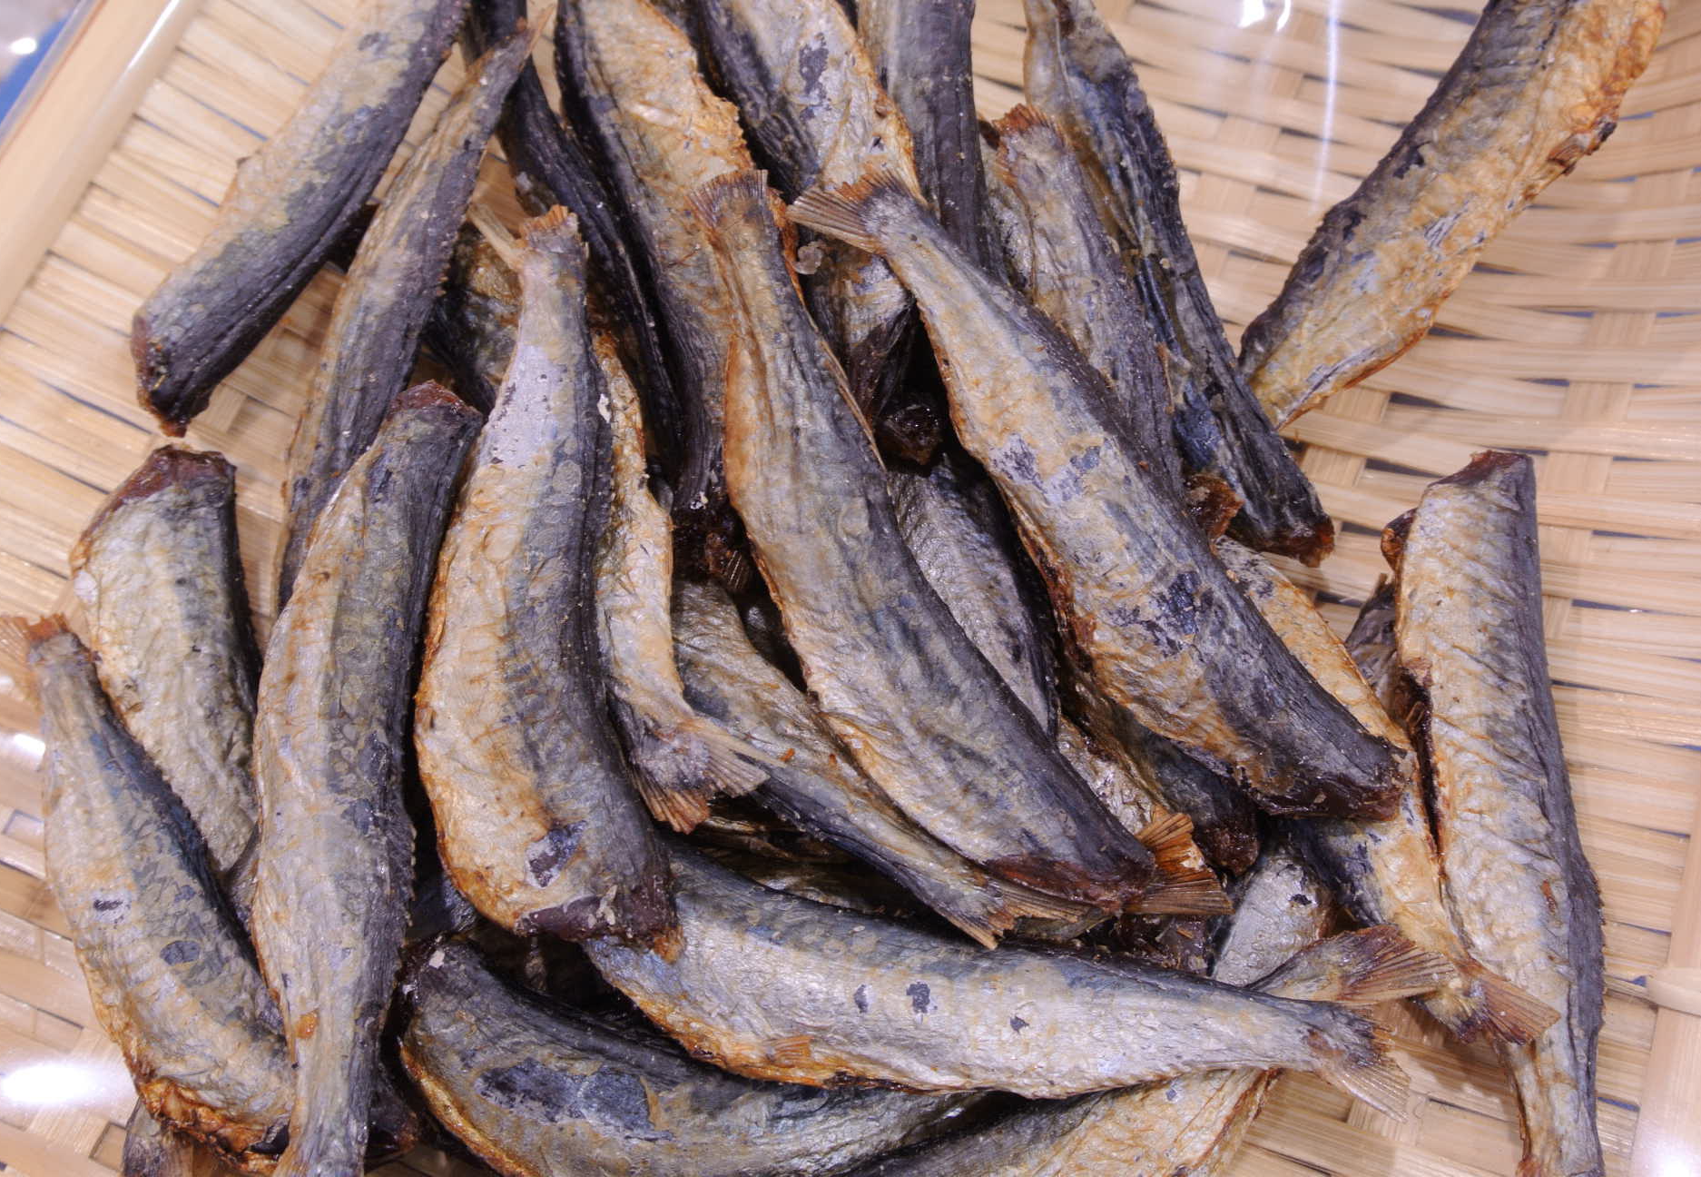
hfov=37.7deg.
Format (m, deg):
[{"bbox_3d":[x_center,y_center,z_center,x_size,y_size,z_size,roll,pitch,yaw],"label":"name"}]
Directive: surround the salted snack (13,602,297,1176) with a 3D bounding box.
[{"bbox_3d":[-0.096,0.038,0.339,0.026,0.017,0.080,-26,73,-6],"label":"salted snack"}]

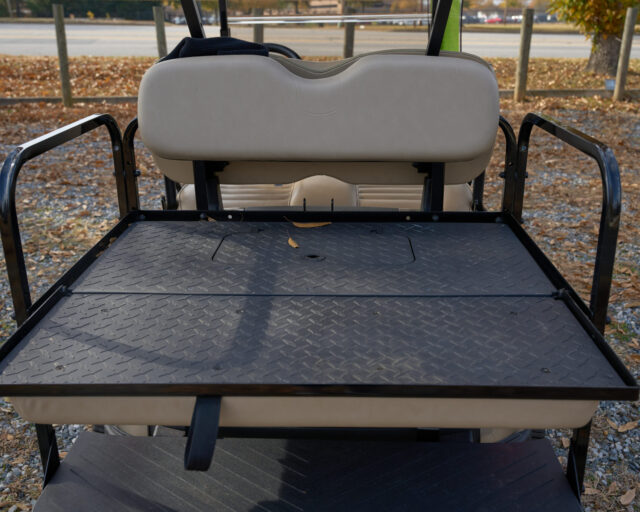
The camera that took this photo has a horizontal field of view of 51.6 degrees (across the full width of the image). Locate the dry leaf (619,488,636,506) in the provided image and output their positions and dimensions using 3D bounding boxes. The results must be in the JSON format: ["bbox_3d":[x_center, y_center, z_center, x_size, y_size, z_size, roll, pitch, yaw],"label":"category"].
[{"bbox_3d":[0.944,0.742,2.030,0.100,0.020,0.045,-18,28,-39],"label":"dry leaf"}]

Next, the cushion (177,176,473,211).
[{"bbox_3d":[0.013,-0.157,2.226,0.980,0.170,0.480,0,22,3],"label":"cushion"}]

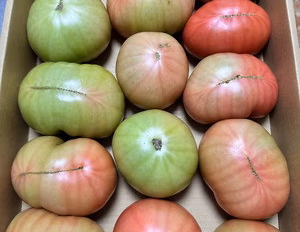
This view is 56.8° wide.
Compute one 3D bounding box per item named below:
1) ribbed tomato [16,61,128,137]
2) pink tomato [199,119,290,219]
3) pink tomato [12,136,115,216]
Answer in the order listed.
[{"bbox_3d":[-0.087,-0.019,0.313,0.122,0.076,0.085,12,76,3],"label":"ribbed tomato"},{"bbox_3d":[0.101,0.054,0.297,0.083,0.071,0.109,-22,77,-5],"label":"pink tomato"},{"bbox_3d":[-0.086,0.061,0.284,0.106,0.073,0.079,0,76,1],"label":"pink tomato"}]

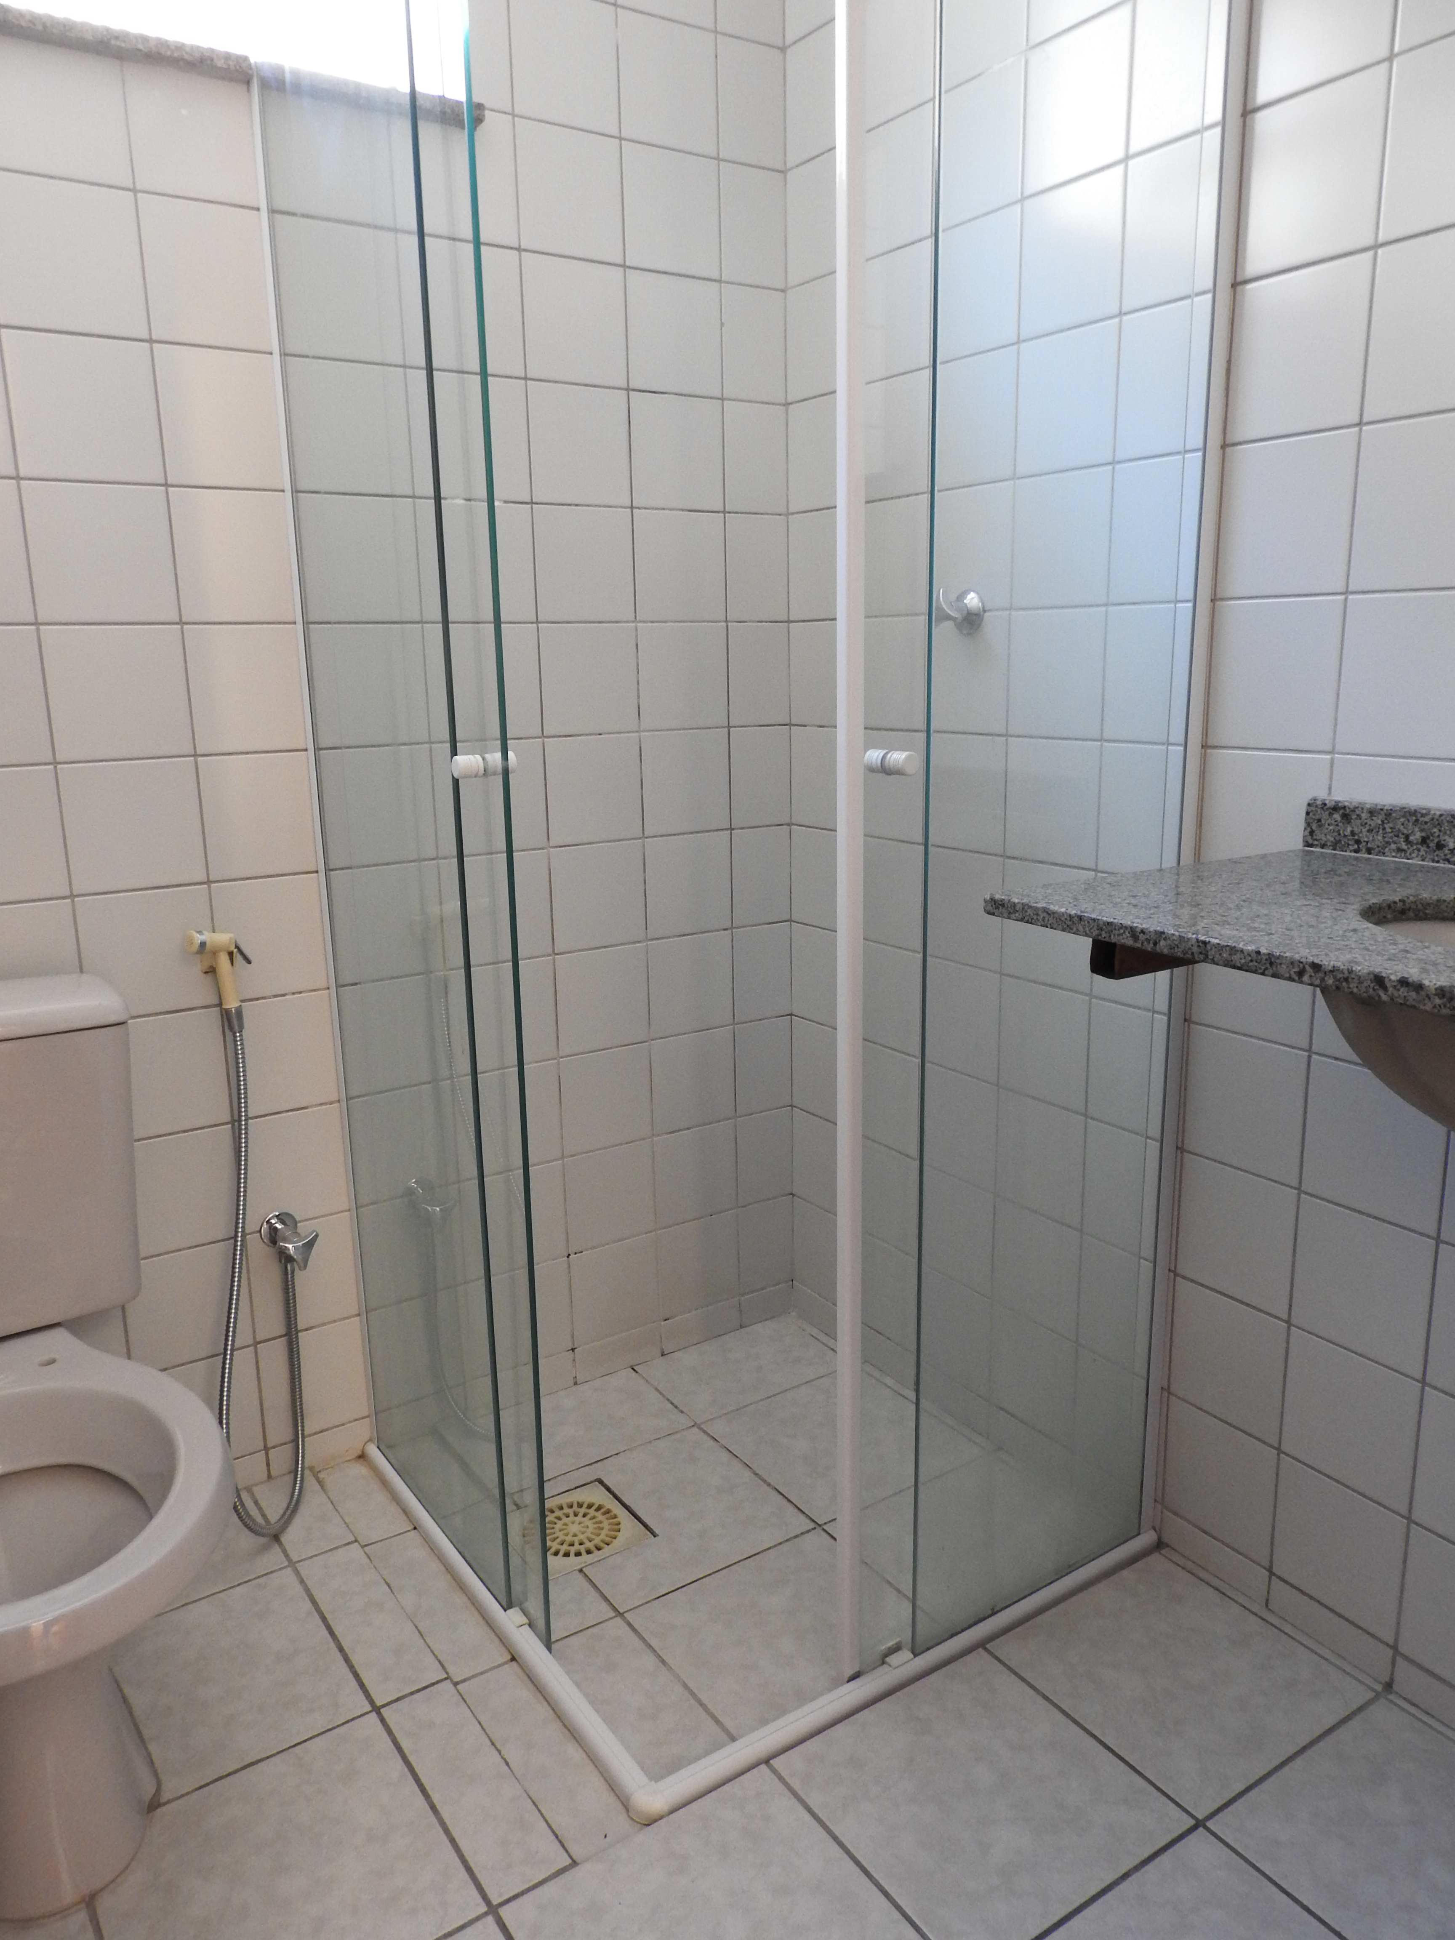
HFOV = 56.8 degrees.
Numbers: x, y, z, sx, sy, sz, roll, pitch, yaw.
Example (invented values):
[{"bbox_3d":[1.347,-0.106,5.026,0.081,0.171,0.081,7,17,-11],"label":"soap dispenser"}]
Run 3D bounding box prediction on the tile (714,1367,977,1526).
[{"bbox_3d":[0.172,0.695,1.989,0.307,0.010,0.297,-9,15,-32],"label":"tile"}]

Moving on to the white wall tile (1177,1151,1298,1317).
[{"bbox_3d":[0.577,0.299,1.526,0.010,0.152,0.149,-9,15,-32],"label":"white wall tile"}]

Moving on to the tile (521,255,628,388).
[{"bbox_3d":[-0.208,-0.881,1.833,0.154,0.156,0.010,-9,15,-32],"label":"tile"}]

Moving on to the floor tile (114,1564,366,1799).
[{"bbox_3d":[-0.589,0.795,1.506,0.286,0.010,0.291,-10,16,-32],"label":"floor tile"}]

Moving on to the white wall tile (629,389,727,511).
[{"bbox_3d":[-0.074,-0.749,1.952,0.154,0.156,0.010,-9,15,-32],"label":"white wall tile"}]

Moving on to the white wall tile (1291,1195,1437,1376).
[{"bbox_3d":[0.675,0.334,1.430,0.010,0.156,0.154,-9,15,-32],"label":"white wall tile"}]

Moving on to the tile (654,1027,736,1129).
[{"bbox_3d":[-0.054,0.174,2.122,0.152,0.152,0.010,-9,15,-32],"label":"tile"}]

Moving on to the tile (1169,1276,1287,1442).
[{"bbox_3d":[0.590,0.457,1.581,0.010,0.154,0.152,-10,16,-32],"label":"tile"}]

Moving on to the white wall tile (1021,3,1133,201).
[{"bbox_3d":[0.393,-0.974,1.512,0.010,0.154,0.152,-10,16,-32],"label":"white wall tile"}]

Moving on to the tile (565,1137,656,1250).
[{"bbox_3d":[-0.183,0.351,2.099,0.153,0.154,0.010,-9,15,-32],"label":"tile"}]

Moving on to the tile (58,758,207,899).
[{"bbox_3d":[-0.718,-0.175,1.630,0.153,0.154,0.009,-9,15,-32],"label":"tile"}]

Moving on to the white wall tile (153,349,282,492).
[{"bbox_3d":[-0.596,-0.655,1.605,0.153,0.154,0.009,-9,15,-32],"label":"white wall tile"}]

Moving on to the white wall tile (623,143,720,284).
[{"bbox_3d":[-0.078,-1.046,1.861,0.153,0.154,0.010,-9,15,-32],"label":"white wall tile"}]

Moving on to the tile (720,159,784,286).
[{"bbox_3d":[0.035,-1.077,1.953,0.113,0.156,0.010,-9,15,-32],"label":"tile"}]

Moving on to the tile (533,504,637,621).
[{"bbox_3d":[-0.198,-0.560,1.865,0.152,0.152,0.010,-9,15,-32],"label":"tile"}]

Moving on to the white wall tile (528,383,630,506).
[{"bbox_3d":[-0.203,-0.720,1.850,0.152,0.154,0.009,-9,15,-32],"label":"white wall tile"}]

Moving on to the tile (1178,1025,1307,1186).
[{"bbox_3d":[0.586,0.152,1.523,0.010,0.156,0.154,-9,15,-32],"label":"tile"}]

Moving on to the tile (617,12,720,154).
[{"bbox_3d":[-0.080,-1.184,1.803,0.151,0.152,0.010,-9,15,-32],"label":"tile"}]

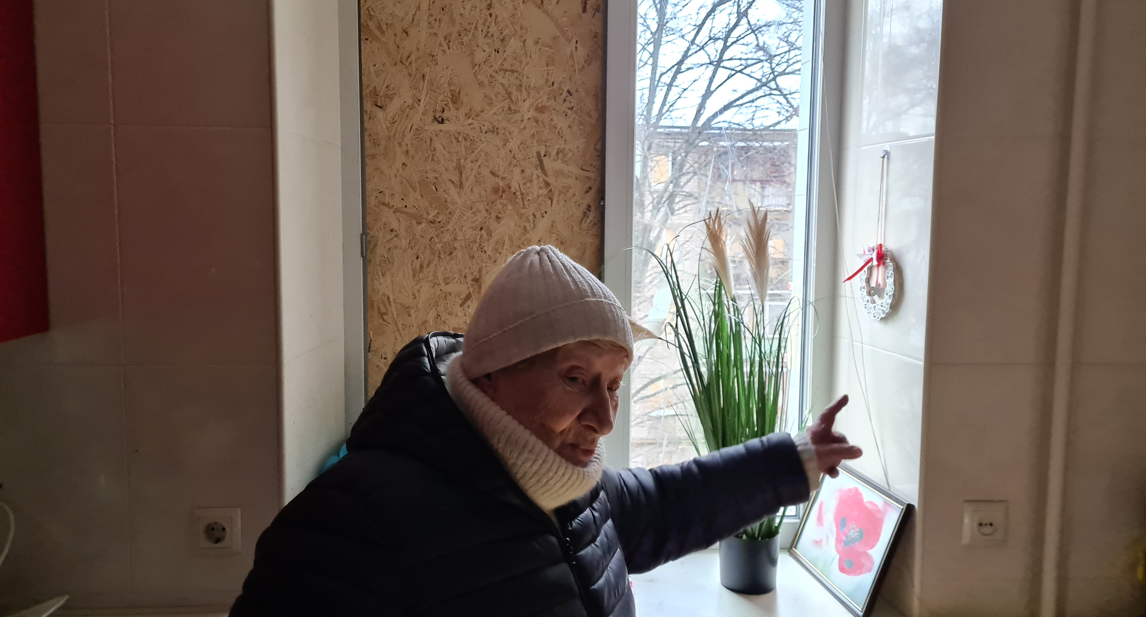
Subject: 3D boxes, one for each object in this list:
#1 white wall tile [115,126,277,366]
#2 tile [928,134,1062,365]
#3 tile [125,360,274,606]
[{"bbox_3d":[-0.628,-0.103,1.451,0.265,0.400,0.010,0,6,-3],"label":"white wall tile"},{"bbox_3d":[0.754,-0.100,1.520,0.250,0.400,0.010,0,6,-3],"label":"tile"},{"bbox_3d":[-0.631,0.295,1.491,0.265,0.400,0.010,0,6,-3],"label":"tile"}]

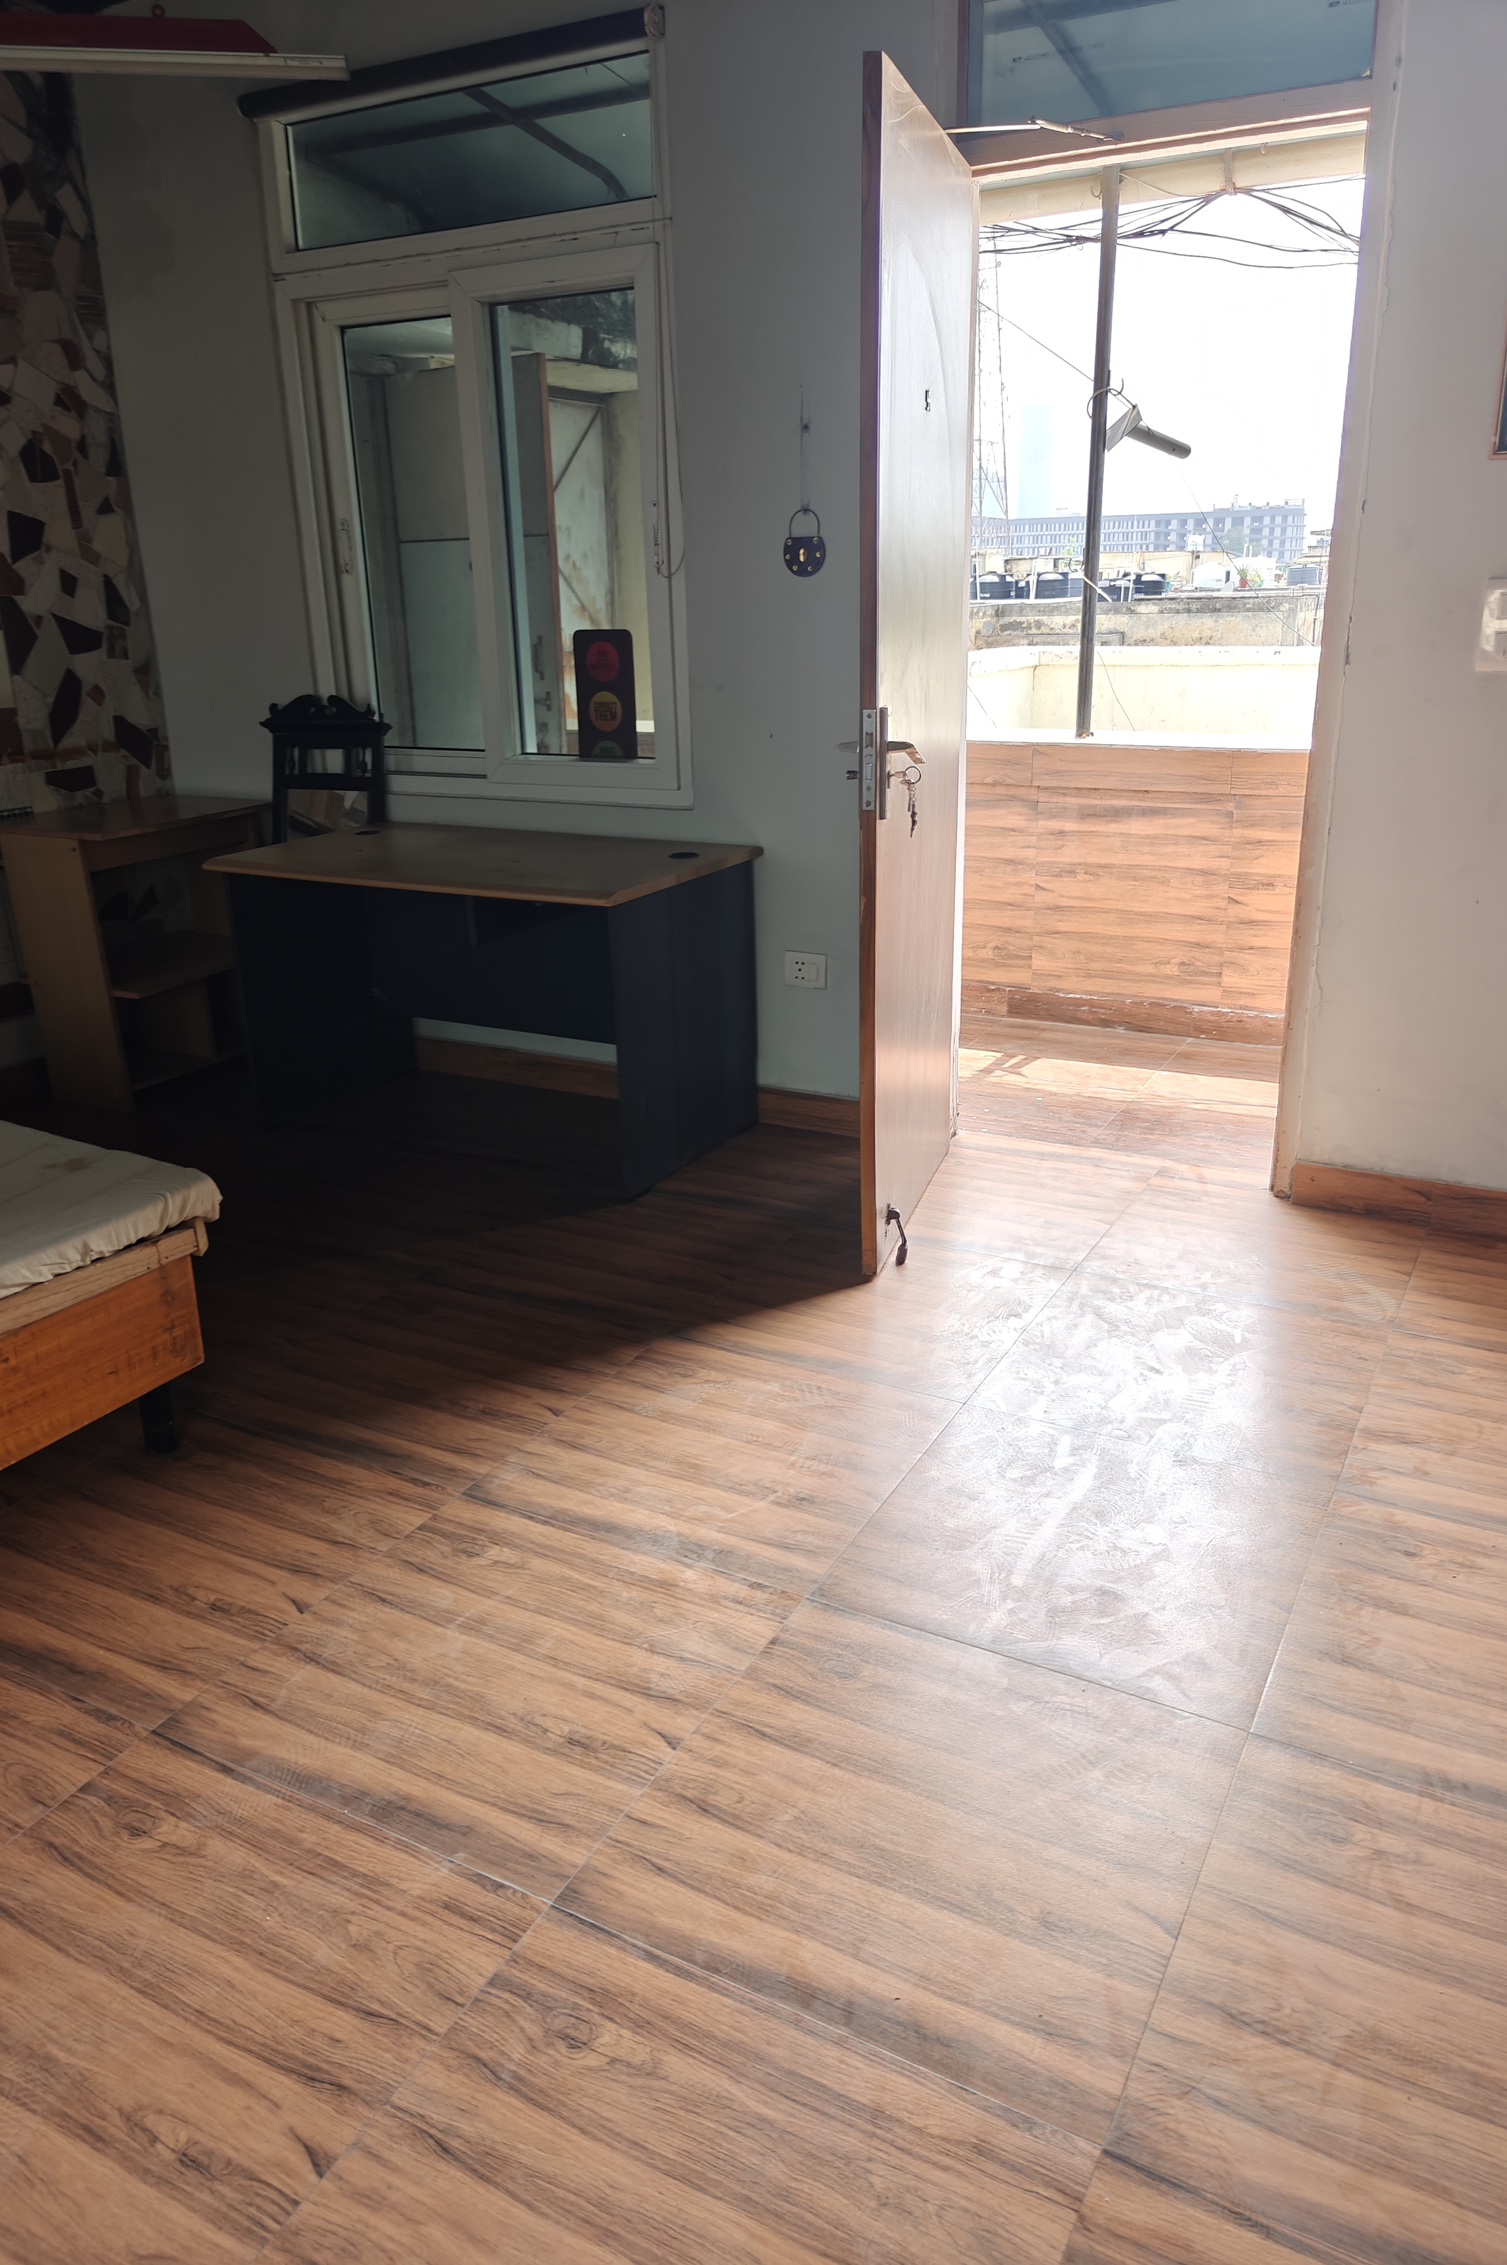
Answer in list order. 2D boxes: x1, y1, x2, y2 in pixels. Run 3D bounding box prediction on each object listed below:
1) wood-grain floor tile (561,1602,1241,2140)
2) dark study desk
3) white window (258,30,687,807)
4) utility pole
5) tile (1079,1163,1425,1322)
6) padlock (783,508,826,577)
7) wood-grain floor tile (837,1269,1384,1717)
[{"bbox_3d":[0.189,0.775,1.698,0.598,0.010,0.589,9,22,28],"label":"wood-grain floor tile"},{"bbox_3d":[-0.678,-0.349,3.914,1.268,0.724,0.680,9,22,28],"label":"dark study desk"},{"bbox_3d":[-0.693,-1.706,3.870,1.240,1.660,0.080,9,22,28],"label":"white window"},{"bbox_3d":[1.016,-1.966,4.441,0.050,1.575,0.050,9,22,28],"label":"utility pole"},{"bbox_3d":[1.075,0.232,3.201,0.606,0.010,0.630,9,22,28],"label":"tile"},{"bbox_3d":[0.121,-1.356,3.464,0.110,0.148,0.028,9,22,28],"label":"padlock"},{"bbox_3d":[0.629,0.506,2.441,0.602,0.010,1.215,9,22,28],"label":"wood-grain floor tile"}]

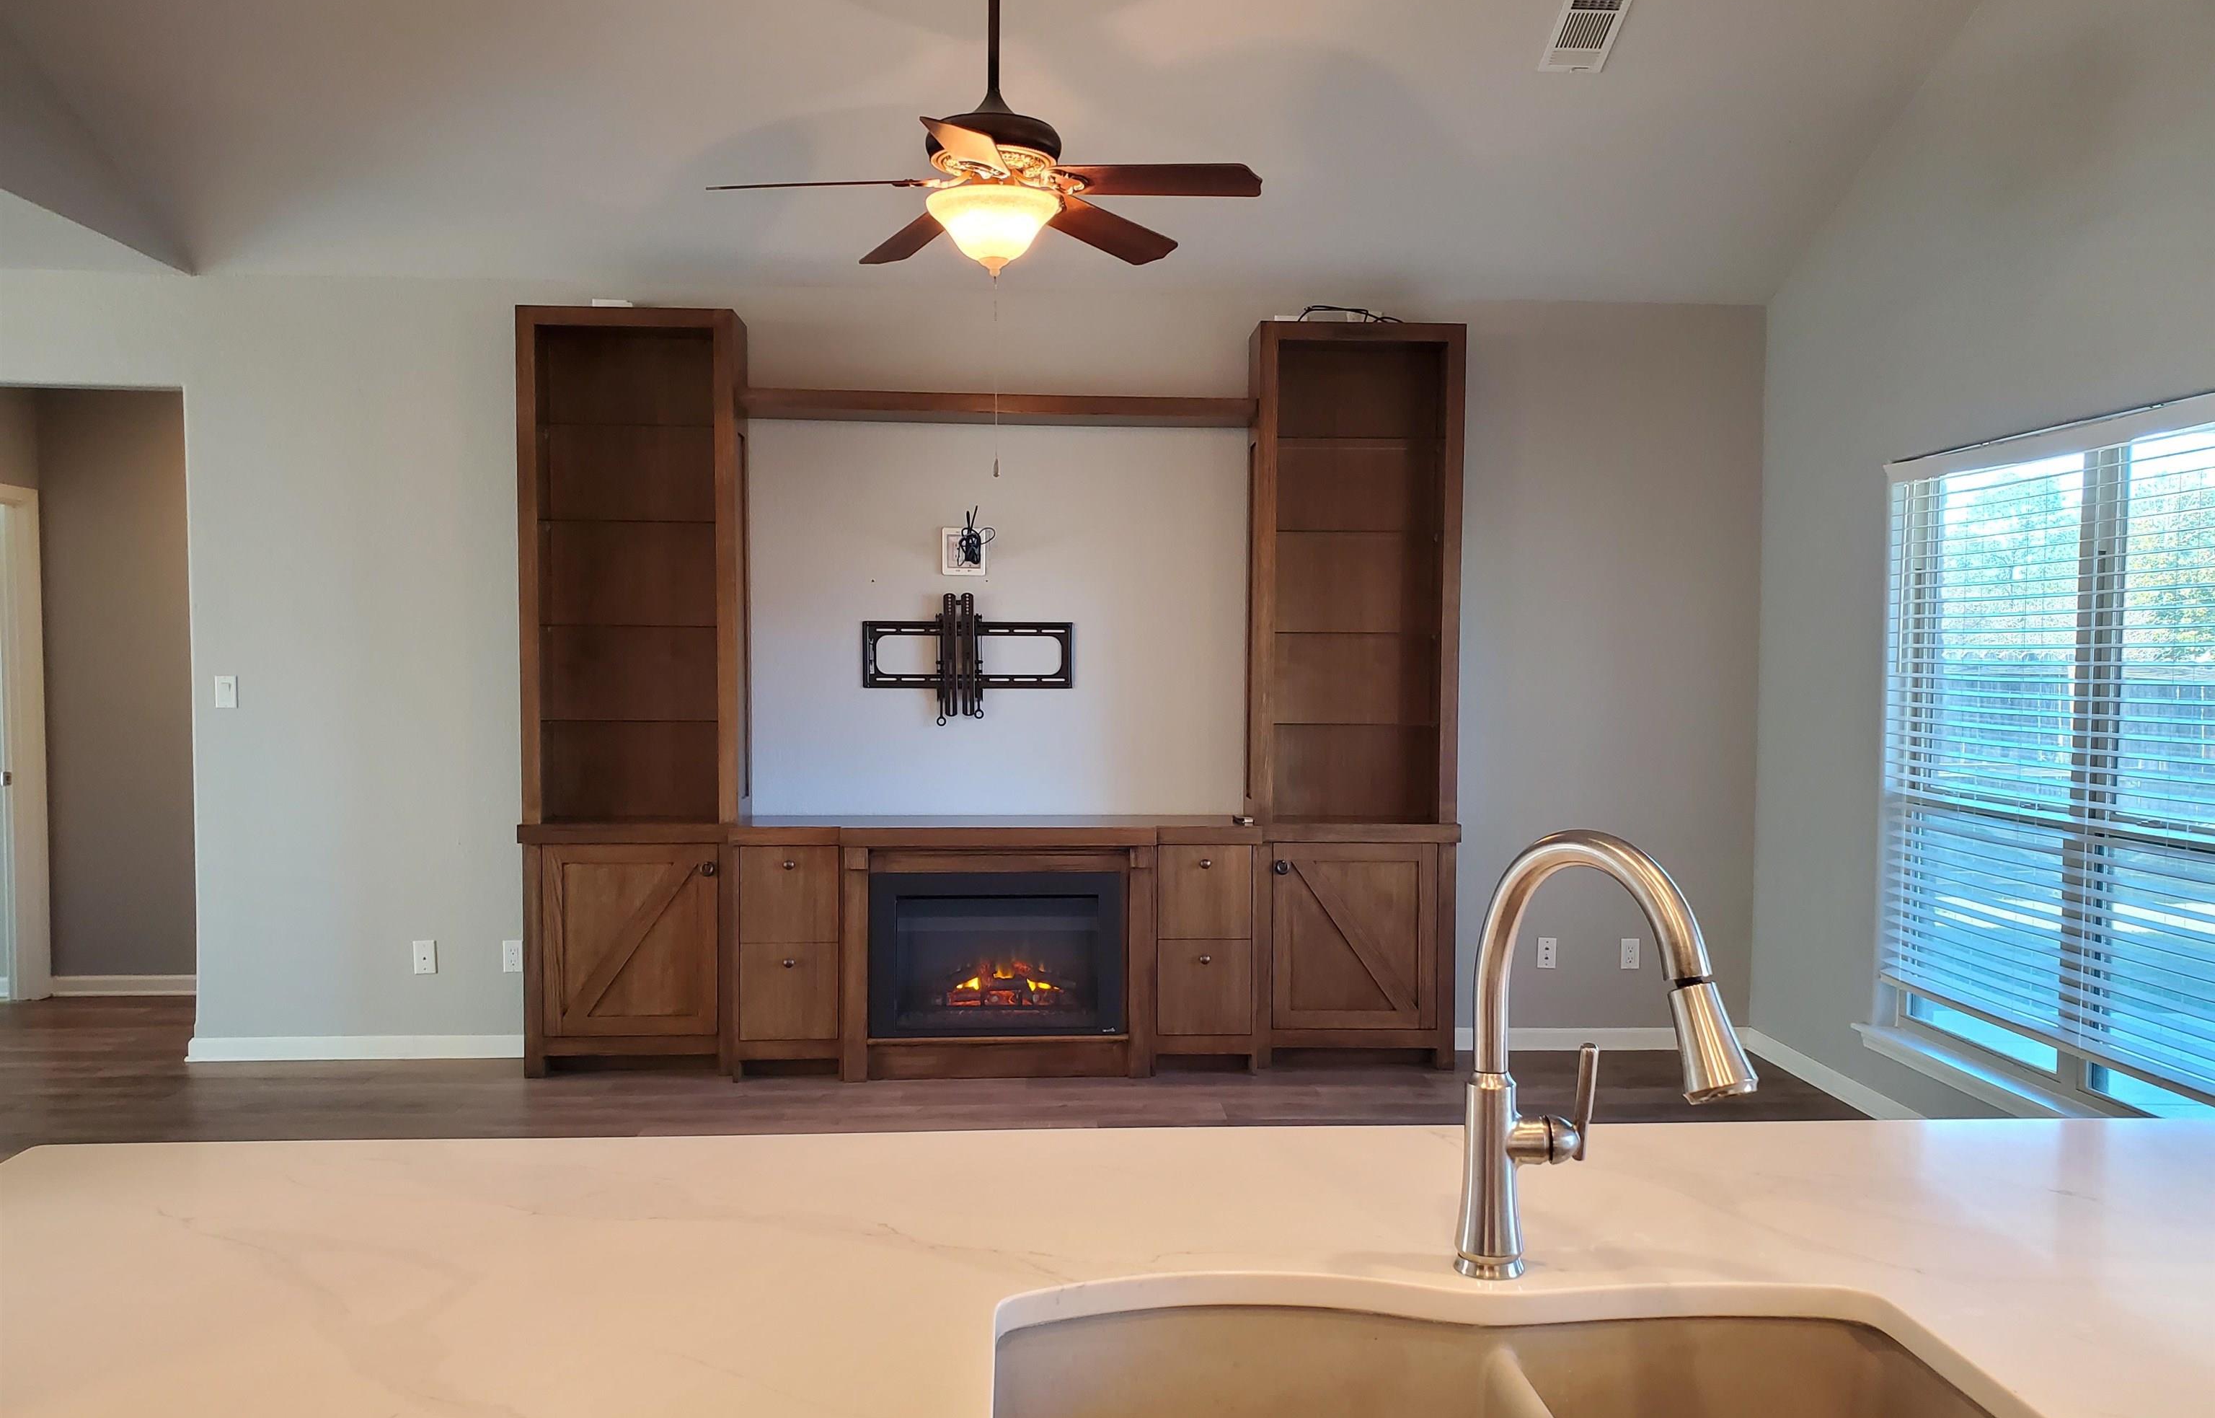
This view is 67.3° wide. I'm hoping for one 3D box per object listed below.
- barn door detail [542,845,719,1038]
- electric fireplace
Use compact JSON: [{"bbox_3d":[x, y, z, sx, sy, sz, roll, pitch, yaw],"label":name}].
[{"bbox_3d":[-1.617,0.786,5.659,0.583,0.661,0.022,0,3,-4],"label":"barn door detail"},{"bbox_3d":[-0.378,0.834,5.772,0.870,0.568,0.200,0,3,-4],"label":"electric fireplace"}]

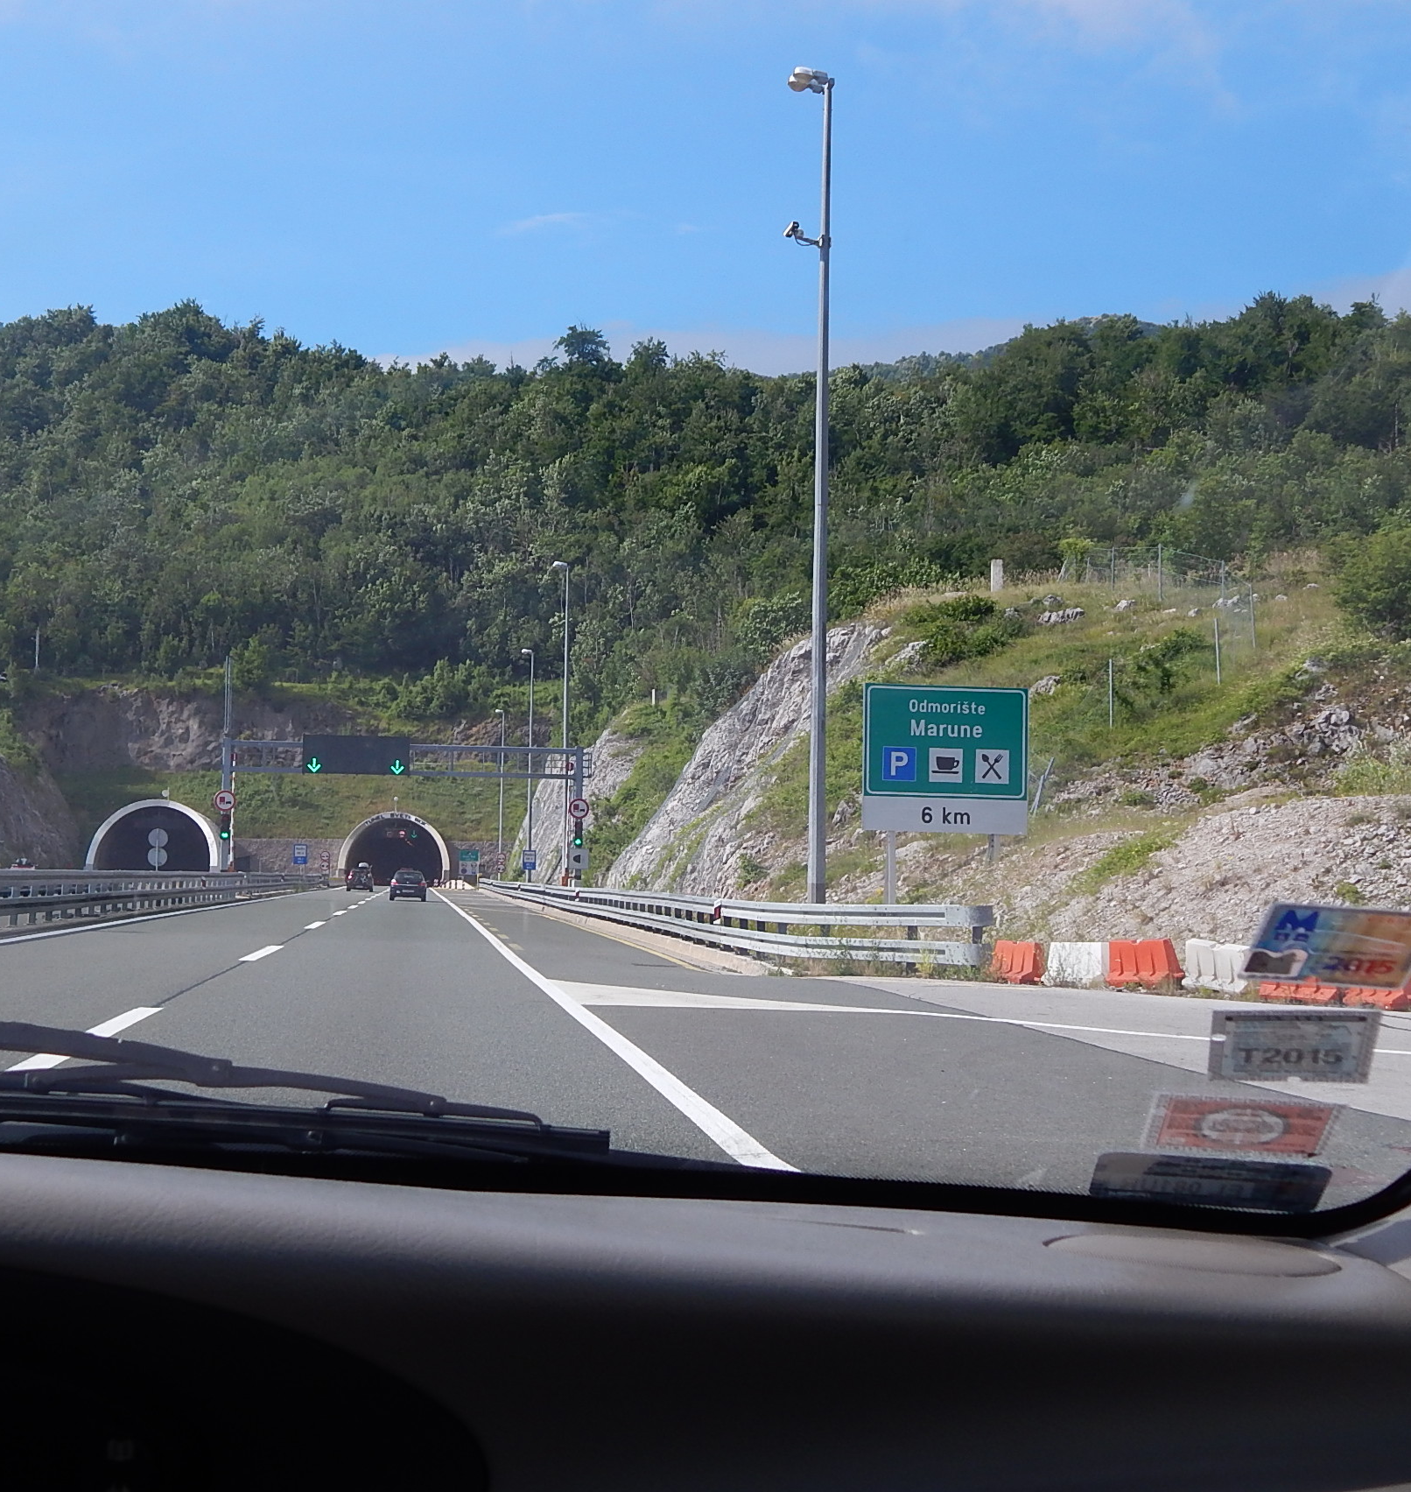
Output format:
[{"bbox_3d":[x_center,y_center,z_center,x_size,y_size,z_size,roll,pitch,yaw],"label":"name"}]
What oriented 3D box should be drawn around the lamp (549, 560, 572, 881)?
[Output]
[{"bbox_3d":[-6.390,-0.510,94.660,0.800,15.050,0.750,1,-4,-8],"label":"lamp"}]

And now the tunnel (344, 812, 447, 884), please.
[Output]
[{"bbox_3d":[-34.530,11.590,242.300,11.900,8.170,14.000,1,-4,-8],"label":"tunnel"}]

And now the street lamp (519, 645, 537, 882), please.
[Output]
[{"bbox_3d":[-10.770,1.670,130.910,0.800,15.050,0.750,1,-4,-8],"label":"street lamp"}]

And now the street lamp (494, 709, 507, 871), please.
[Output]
[{"bbox_3d":[-16.870,4.490,177.960,0.800,15.050,0.750,1,-4,-8],"label":"street lamp"}]

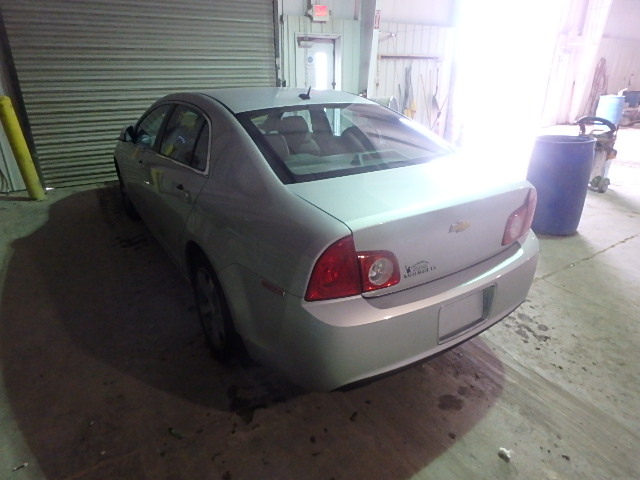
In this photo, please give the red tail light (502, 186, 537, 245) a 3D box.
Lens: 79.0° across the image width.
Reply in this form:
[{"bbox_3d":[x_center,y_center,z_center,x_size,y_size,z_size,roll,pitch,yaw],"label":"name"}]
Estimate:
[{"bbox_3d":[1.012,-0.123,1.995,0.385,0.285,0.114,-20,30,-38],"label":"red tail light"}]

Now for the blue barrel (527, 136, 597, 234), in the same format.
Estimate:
[{"bbox_3d":[2.461,-0.580,4.061,0.580,0.905,0.580,-13,26,-27],"label":"blue barrel"}]

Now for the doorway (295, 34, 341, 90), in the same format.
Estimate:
[{"bbox_3d":[-0.040,-2.725,7.486,0.980,2.200,0.160,-13,26,-27],"label":"doorway"}]

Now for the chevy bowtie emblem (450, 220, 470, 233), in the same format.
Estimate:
[{"bbox_3d":[0.602,-0.055,1.664,0.140,0.048,0.014,-14,23,-29],"label":"chevy bowtie emblem"}]

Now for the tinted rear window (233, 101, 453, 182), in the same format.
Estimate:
[{"bbox_3d":[0.136,-0.616,2.218,1.100,0.080,0.742,-14,47,-29],"label":"tinted rear window"}]

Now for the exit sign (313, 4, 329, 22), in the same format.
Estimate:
[{"bbox_3d":[0.014,-3.997,6.853,0.320,0.250,0.070,-13,26,-27],"label":"exit sign"}]

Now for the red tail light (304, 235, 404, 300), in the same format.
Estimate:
[{"bbox_3d":[0.127,0.102,1.481,0.385,0.285,0.114,-10,25,-20],"label":"red tail light"}]

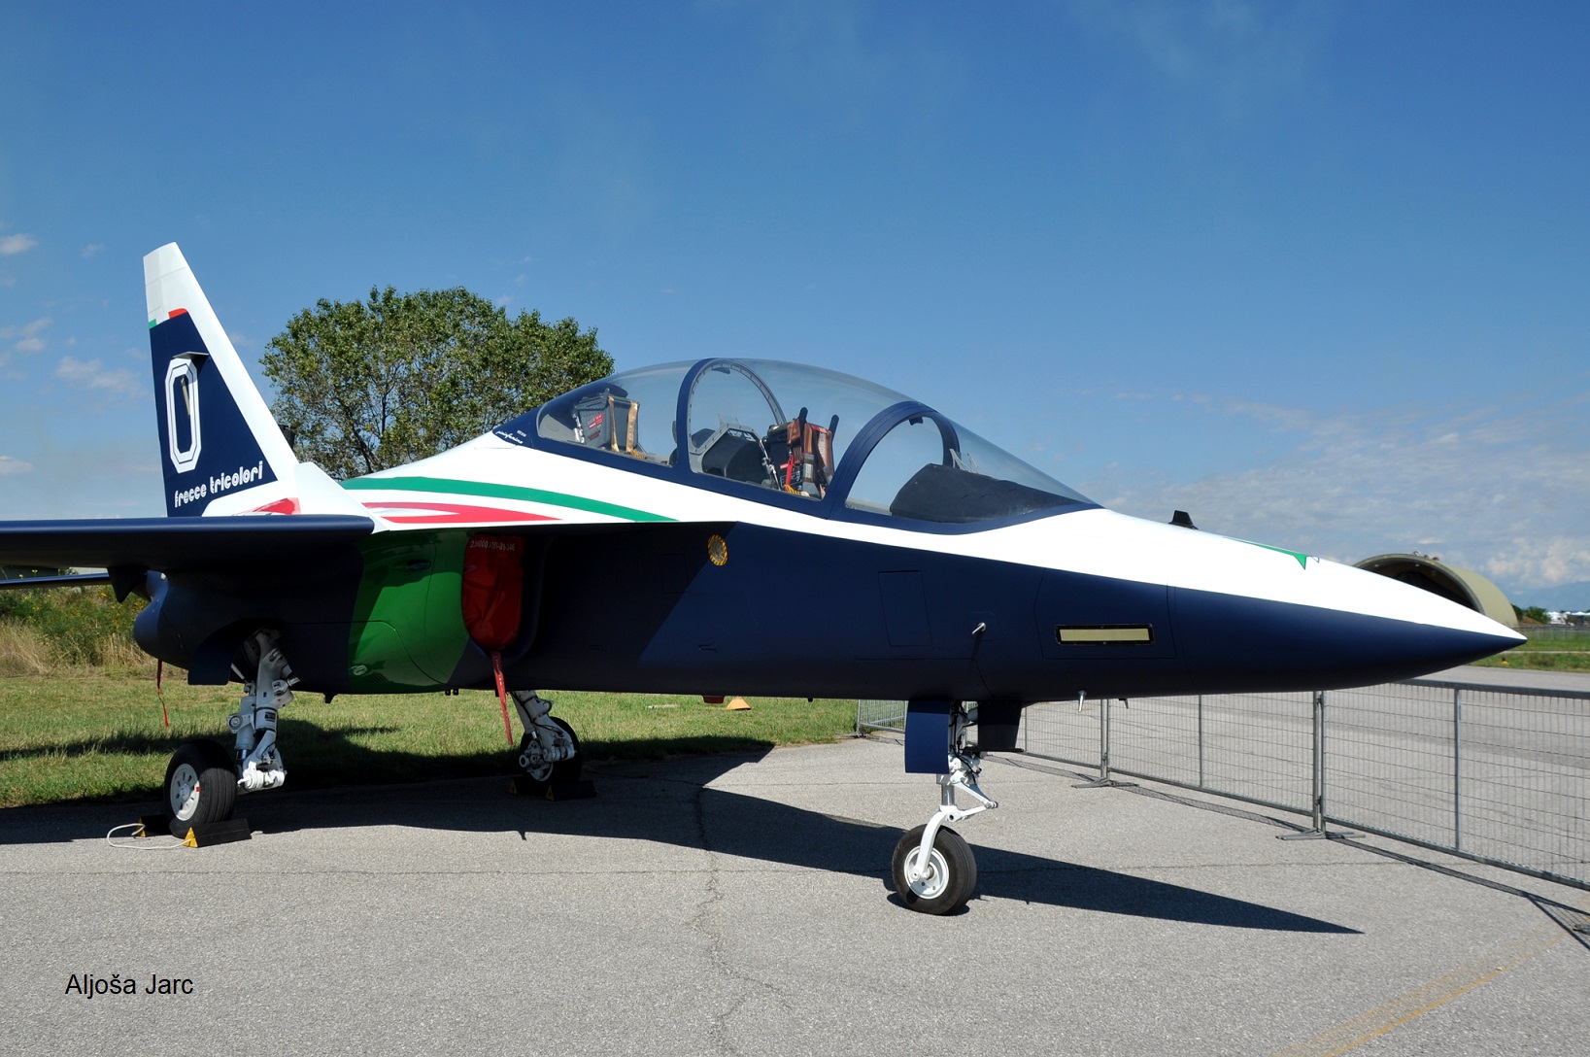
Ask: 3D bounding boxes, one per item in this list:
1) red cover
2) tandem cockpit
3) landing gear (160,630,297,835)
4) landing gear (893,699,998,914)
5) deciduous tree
[{"bbox_3d":[-1.691,0.358,6.664,0.200,0.650,0.430,-2,-6,37],"label":"red cover"},{"bbox_3d":[-0.321,-0.456,6.674,4.220,1.040,1.000,-2,-6,37],"label":"tandem cockpit"},{"bbox_3d":[-3.389,1.232,7.275,0.760,1.270,0.520,-2,-6,37],"label":"landing gear"},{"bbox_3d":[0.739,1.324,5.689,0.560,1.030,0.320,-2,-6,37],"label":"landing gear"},{"bbox_3d":[-9.290,-1.355,30.128,8.937,9.660,8.490,3,-5,-17],"label":"deciduous tree"}]

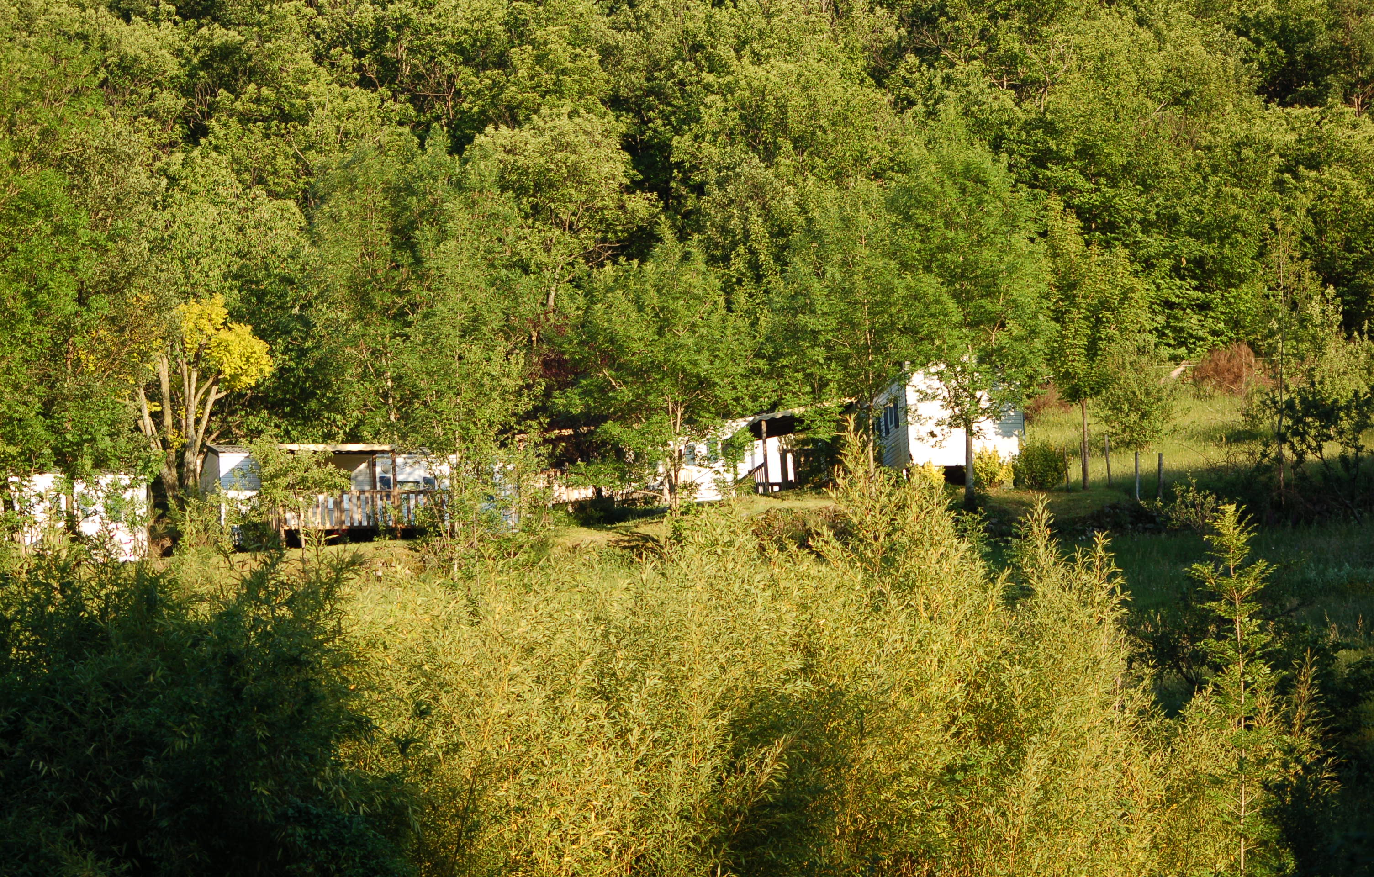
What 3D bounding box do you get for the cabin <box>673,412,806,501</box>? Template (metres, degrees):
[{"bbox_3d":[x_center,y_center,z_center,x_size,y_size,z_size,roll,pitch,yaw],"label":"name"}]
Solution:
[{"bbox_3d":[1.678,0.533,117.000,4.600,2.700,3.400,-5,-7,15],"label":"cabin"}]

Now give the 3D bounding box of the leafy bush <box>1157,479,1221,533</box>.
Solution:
[{"bbox_3d":[12.659,1.679,101.000,1.600,1.350,1.500,-3,-7,0],"label":"leafy bush"}]

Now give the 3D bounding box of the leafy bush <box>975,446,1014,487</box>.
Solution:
[{"bbox_3d":[8.180,0.771,106.500,1.050,1.050,1.000,-3,-7,0],"label":"leafy bush"}]

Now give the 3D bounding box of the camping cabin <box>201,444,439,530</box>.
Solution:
[{"bbox_3d":[-9.613,1.422,110.500,7.400,2.800,3.800,-1,-7,-14],"label":"camping cabin"}]

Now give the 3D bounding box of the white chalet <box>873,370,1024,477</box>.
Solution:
[{"bbox_3d":[6.919,-0.357,111.000,3.200,3.000,6.500,-1,-7,-9],"label":"white chalet"}]

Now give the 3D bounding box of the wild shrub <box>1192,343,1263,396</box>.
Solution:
[{"bbox_3d":[17.008,-2.196,126.000,2.100,1.600,1.900,-3,-7,0],"label":"wild shrub"}]

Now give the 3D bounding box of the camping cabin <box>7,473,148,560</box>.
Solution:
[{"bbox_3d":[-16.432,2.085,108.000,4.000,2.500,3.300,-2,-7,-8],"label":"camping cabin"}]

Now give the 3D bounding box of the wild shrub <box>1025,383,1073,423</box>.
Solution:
[{"bbox_3d":[10.884,-1.103,121.000,1.550,1.200,1.500,-3,-7,0],"label":"wild shrub"}]

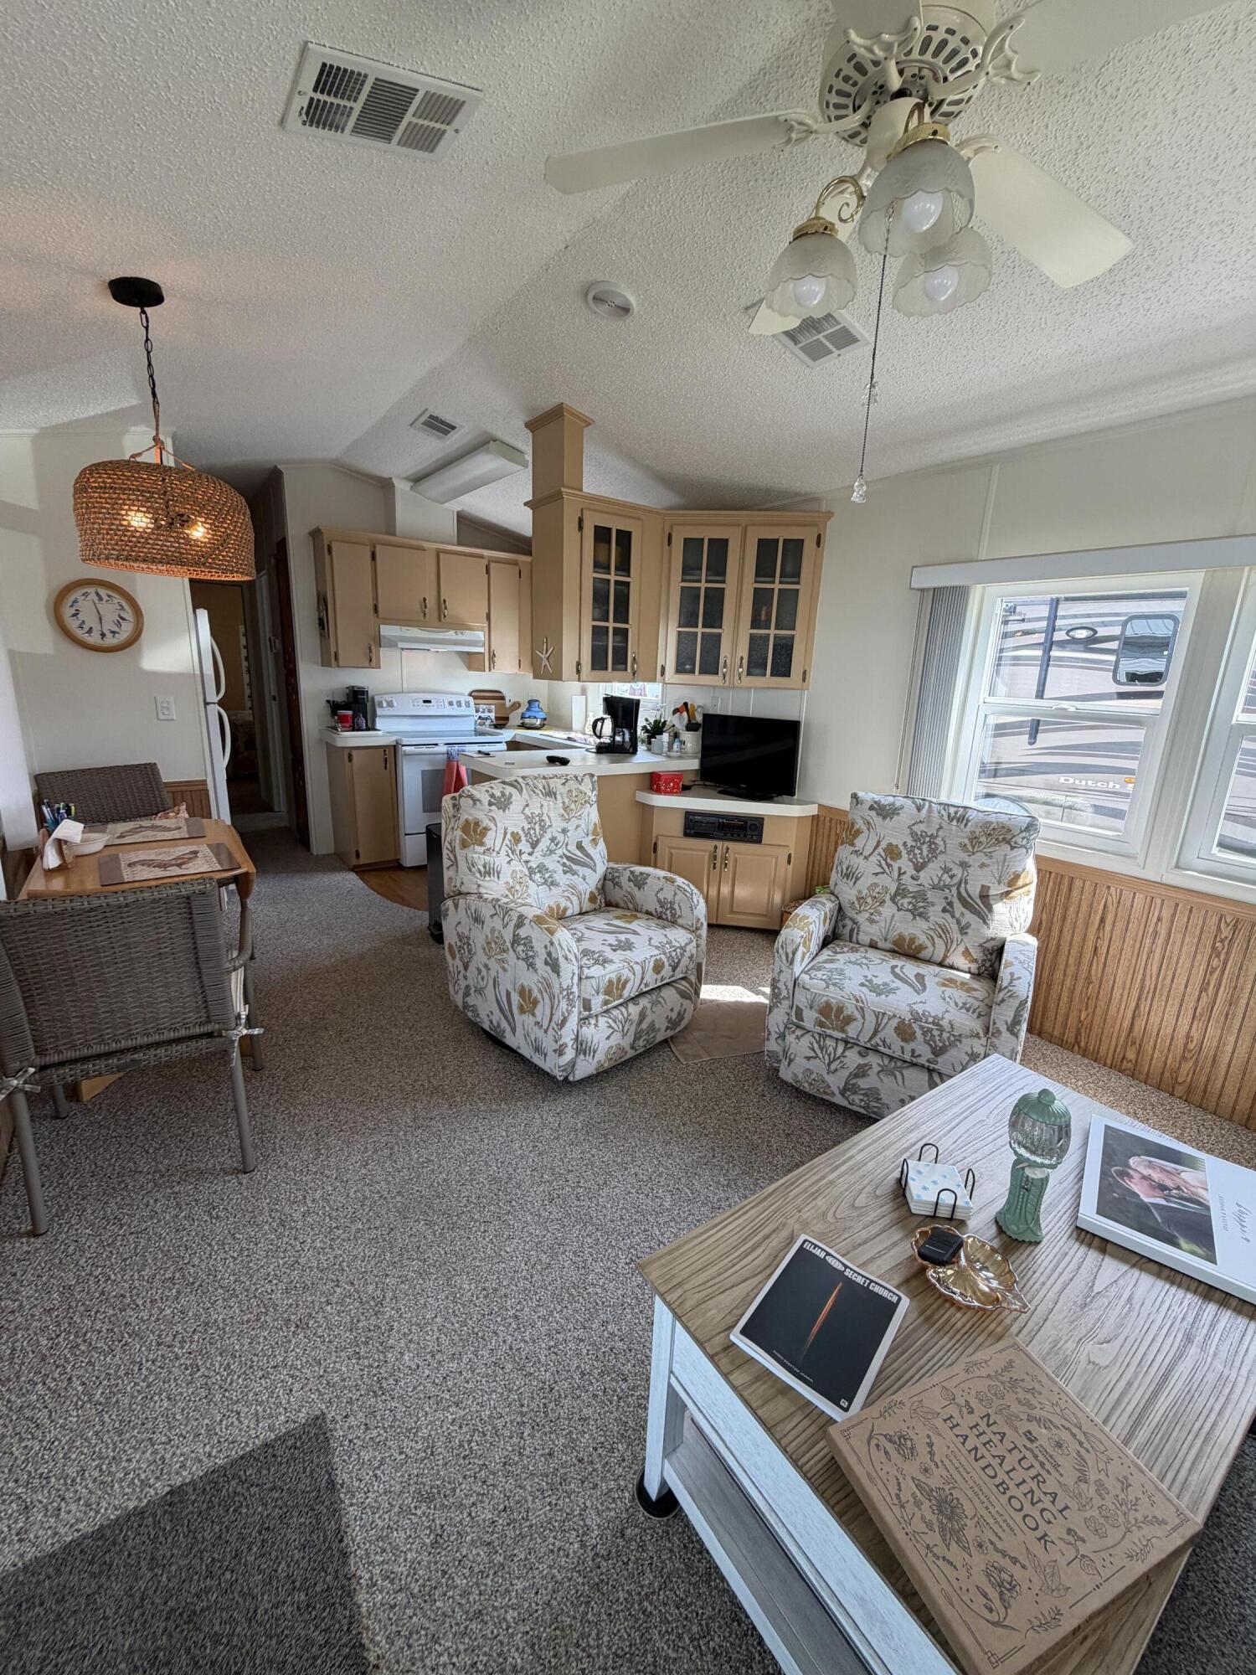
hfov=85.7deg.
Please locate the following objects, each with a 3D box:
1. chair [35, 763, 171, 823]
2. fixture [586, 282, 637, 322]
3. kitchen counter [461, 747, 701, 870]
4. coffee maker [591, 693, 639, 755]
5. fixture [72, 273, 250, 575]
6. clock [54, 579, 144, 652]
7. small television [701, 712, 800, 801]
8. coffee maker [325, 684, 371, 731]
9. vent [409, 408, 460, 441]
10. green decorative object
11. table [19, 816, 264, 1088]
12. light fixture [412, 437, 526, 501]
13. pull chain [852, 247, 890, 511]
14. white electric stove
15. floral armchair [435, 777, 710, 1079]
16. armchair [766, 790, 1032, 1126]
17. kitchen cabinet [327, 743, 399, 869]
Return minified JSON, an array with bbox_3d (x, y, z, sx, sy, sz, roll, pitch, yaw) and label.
[{"bbox_3d":[-2.349,0.138,3.179,0.600,0.870,0.560,15,19,42],"label":"chair"},{"bbox_3d":[-0.057,-1.738,2.203,0.150,0.045,0.150,11,7,-1],"label":"fixture"},{"bbox_3d":[-0.237,-0.039,4.119,1.350,0.914,0.670,-8,17,-35],"label":"kitchen counter"},{"bbox_3d":[-0.082,-0.734,4.338,0.280,0.360,0.200,3,14,2],"label":"coffee maker"},{"bbox_3d":[-1.458,-1.234,2.104,0.480,0.810,0.480,-8,18,-35],"label":"fixture"},{"bbox_3d":[-2.503,-1.049,3.214,0.345,0.345,0.050,-8,17,-35],"label":"clock"},{"bbox_3d":[0.659,-0.447,3.740,0.620,0.420,0.180,15,19,43],"label":"small television"},{"bbox_3d":[-1.936,-0.896,4.695,0.270,0.320,0.260,-8,18,-35],"label":"coffee maker"},{"bbox_3d":[-1.019,-2.178,3.602,0.195,0.030,0.300,6,9,-37],"label":"vent"},{"bbox_3d":[0.727,0.571,1.210,0.115,0.261,0.115,12,18,35],"label":"green decorative object"},{"bbox_3d":[-1.702,0.412,2.472,0.600,0.740,0.850,-8,18,-35],"label":"table"},{"bbox_3d":[-0.971,-2.130,4.019,0.270,0.075,1.220,6,9,-38],"label":"light fixture"},{"bbox_3d":[0.486,-0.909,1.344,0.032,0.470,0.032,-8,18,-35],"label":"pull chain"},{"bbox_3d":[-1.401,-0.453,5.056,0.760,1.180,0.680,-8,17,-35],"label":"white electric stove"},{"bbox_3d":[-0.226,0.273,2.767,0.870,0.980,0.760,16,19,42],"label":"floral armchair"},{"bbox_3d":[1.038,0.402,2.463,0.760,0.980,0.860,11,17,30],"label":"armchair"},{"bbox_3d":[-1.886,-0.253,4.821,0.345,0.870,0.590,-8,17,-35],"label":"kitchen cabinet"}]

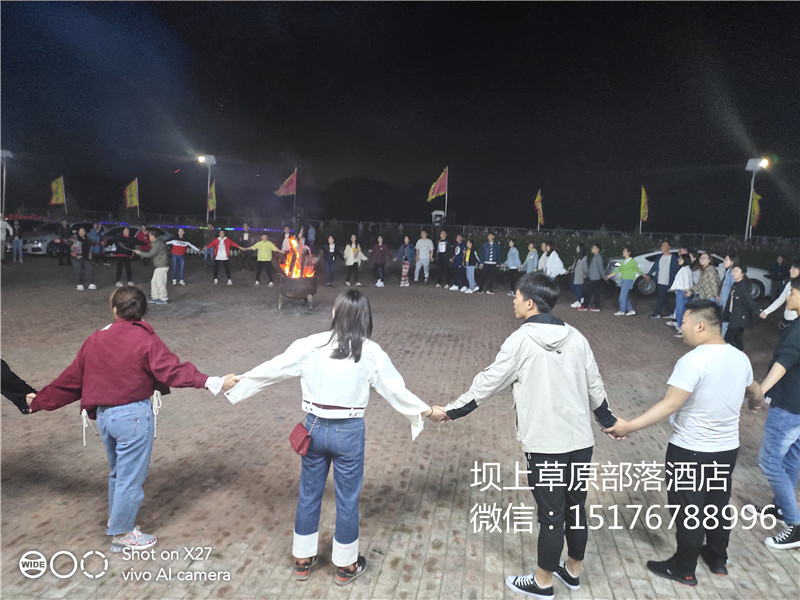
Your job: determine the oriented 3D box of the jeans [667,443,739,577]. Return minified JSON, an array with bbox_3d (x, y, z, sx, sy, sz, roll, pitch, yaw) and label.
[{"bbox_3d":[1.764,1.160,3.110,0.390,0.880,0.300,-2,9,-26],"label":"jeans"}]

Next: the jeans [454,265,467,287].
[{"bbox_3d":[1.899,-0.810,16.667,0.380,0.840,0.360,9,11,41],"label":"jeans"}]

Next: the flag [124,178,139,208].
[{"bbox_3d":[-16.406,-6.503,32.475,0.900,1.750,0.220,-1,9,-17],"label":"flag"}]

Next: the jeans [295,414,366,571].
[{"bbox_3d":[-0.412,1.076,3.108,0.400,0.920,0.290,3,8,12],"label":"jeans"}]

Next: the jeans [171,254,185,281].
[{"bbox_3d":[-6.724,-1.027,16.099,0.420,0.870,0.280,-2,9,-25],"label":"jeans"}]

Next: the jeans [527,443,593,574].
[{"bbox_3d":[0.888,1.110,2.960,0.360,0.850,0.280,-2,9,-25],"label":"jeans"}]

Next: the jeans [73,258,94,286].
[{"bbox_3d":[-8.575,-0.786,14.400,0.520,0.820,0.320,-2,9,-23],"label":"jeans"}]

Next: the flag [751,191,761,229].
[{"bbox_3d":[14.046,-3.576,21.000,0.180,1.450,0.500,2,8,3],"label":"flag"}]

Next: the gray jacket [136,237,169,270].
[{"bbox_3d":[-5.762,-1.077,12.399,0.680,0.680,0.500,-1,9,-16],"label":"gray jacket"}]

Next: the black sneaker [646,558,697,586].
[{"bbox_3d":[1.608,1.584,3.173,0.275,0.115,0.100,7,10,32],"label":"black sneaker"}]

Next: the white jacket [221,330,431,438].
[{"bbox_3d":[-0.397,0.469,2.950,1.080,0.550,0.360,2,8,8],"label":"white jacket"}]

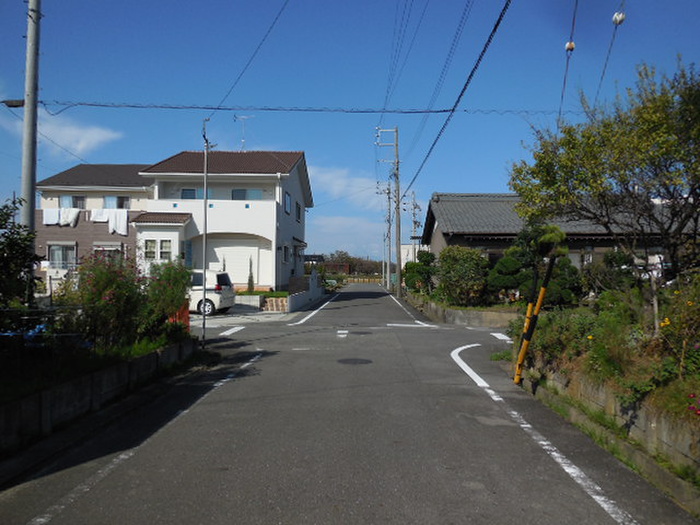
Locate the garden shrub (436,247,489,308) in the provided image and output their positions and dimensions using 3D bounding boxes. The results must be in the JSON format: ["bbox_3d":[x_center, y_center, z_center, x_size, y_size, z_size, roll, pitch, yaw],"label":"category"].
[{"bbox_3d":[4.160,0.520,18.700,1.950,2.200,1.900,0,-1,0],"label":"garden shrub"}]

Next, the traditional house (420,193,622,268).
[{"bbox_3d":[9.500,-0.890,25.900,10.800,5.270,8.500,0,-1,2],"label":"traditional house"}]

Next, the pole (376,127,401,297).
[{"bbox_3d":[2.650,-3.480,34.950,1.650,11.770,0.400,0,-1,2],"label":"pole"}]

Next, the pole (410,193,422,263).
[{"bbox_3d":[7.400,-2.450,57.000,1.300,10.900,0.500,0,-1,2],"label":"pole"}]

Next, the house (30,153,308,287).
[{"bbox_3d":[-9.900,-2.570,30.600,14.200,8.270,11.400,0,-1,1],"label":"house"}]

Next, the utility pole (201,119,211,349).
[{"bbox_3d":[-3.040,-0.610,10.750,0.220,4.870,0.170,0,-1,0],"label":"utility pole"}]

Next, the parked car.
[{"bbox_3d":[-6.830,1.200,20.300,4.150,1.700,1.690,0,-1,7],"label":"parked car"}]

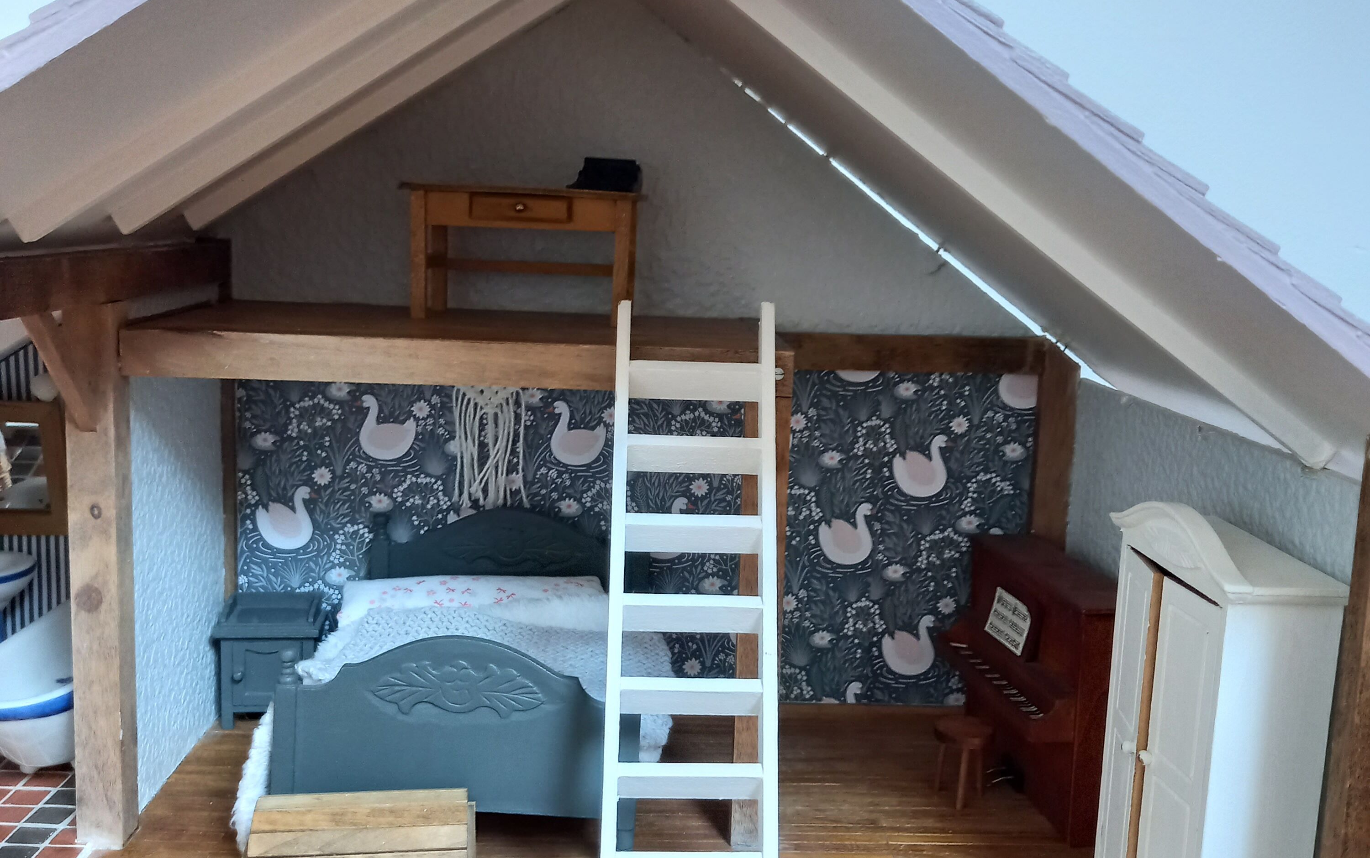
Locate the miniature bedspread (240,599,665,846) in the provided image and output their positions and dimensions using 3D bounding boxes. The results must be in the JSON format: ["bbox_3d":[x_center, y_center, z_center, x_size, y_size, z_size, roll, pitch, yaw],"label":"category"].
[{"bbox_3d":[-0.097,0.131,0.629,0.182,0.072,0.125,2,8,0],"label":"miniature bedspread"}]

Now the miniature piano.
[{"bbox_3d":[0.171,0.121,0.645,0.058,0.106,0.146,1,8,-6],"label":"miniature piano"}]

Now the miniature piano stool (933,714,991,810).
[{"bbox_3d":[0.130,0.157,0.622,0.028,0.037,0.028,2,8,-2],"label":"miniature piano stool"}]

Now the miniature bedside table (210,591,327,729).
[{"bbox_3d":[-0.215,0.122,0.695,0.058,0.061,0.051,2,8,-2],"label":"miniature bedside table"}]

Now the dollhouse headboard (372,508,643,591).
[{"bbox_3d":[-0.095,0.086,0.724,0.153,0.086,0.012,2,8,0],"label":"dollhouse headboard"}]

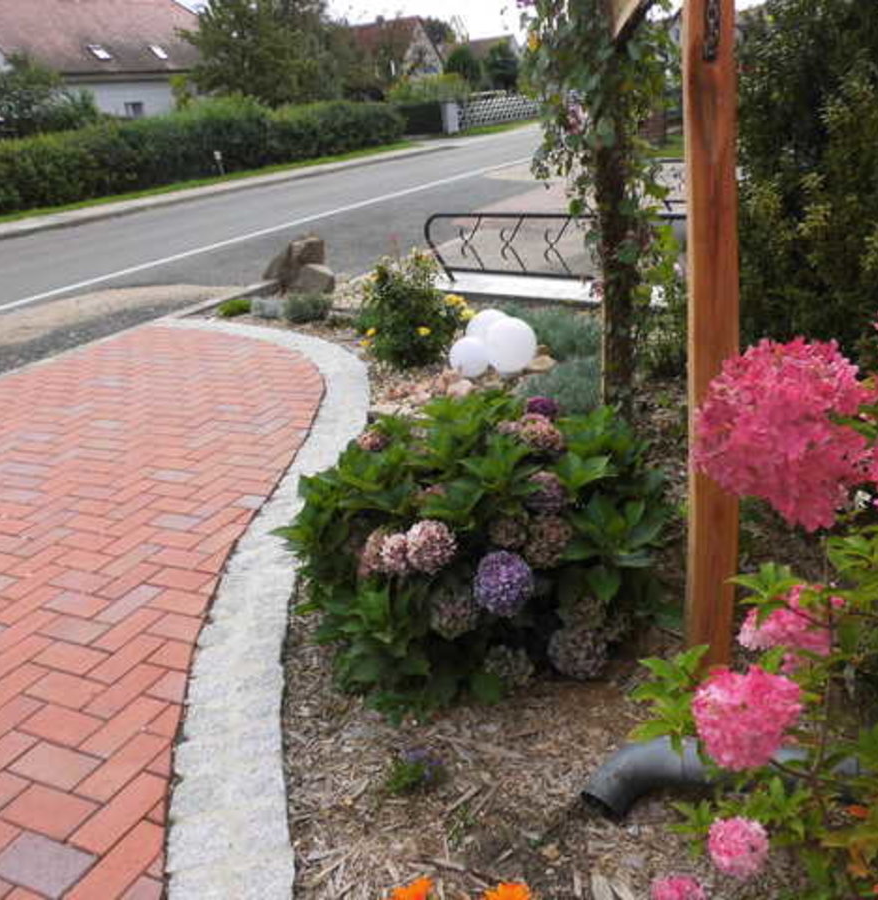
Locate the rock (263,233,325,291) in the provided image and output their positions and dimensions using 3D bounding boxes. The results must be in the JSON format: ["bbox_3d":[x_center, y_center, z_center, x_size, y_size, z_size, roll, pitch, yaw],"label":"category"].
[{"bbox_3d":[-1.135,-1.454,6.765,0.465,0.430,0.395,-6,22,0],"label":"rock"}]

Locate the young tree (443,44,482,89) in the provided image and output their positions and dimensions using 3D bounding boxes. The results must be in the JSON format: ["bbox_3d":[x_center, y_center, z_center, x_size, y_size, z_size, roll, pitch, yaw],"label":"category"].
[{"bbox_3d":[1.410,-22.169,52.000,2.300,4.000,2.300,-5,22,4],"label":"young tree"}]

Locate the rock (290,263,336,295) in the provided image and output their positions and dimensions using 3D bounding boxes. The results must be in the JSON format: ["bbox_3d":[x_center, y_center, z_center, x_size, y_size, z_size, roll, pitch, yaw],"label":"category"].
[{"bbox_3d":[-0.966,-1.298,6.591,0.342,0.236,0.291,-6,22,0],"label":"rock"}]

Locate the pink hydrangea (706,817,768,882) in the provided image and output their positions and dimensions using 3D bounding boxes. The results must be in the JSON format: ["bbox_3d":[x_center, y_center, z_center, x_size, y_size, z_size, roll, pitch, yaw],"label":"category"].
[{"bbox_3d":[0.428,0.569,1.238,0.088,0.088,0.085,-6,22,0],"label":"pink hydrangea"}]

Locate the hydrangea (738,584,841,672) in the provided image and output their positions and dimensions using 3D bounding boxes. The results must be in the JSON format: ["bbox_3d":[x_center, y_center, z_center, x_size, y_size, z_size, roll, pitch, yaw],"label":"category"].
[{"bbox_3d":[0.586,0.297,1.450,0.165,0.140,0.150,3,23,23],"label":"hydrangea"}]

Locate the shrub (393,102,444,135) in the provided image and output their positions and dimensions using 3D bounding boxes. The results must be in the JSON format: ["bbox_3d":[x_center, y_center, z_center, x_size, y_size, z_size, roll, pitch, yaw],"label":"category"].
[{"bbox_3d":[-0.765,-12.985,34.000,2.000,1.200,1.000,6,25,27],"label":"shrub"}]

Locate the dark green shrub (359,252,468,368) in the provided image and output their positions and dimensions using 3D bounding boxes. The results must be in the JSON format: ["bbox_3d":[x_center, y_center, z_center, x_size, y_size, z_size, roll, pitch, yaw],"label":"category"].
[{"bbox_3d":[-0.140,-0.738,4.517,0.553,0.552,0.525,-6,22,0],"label":"dark green shrub"}]

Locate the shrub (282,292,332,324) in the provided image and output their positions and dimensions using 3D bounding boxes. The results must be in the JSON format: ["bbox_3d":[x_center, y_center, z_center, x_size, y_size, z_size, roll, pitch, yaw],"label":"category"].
[{"bbox_3d":[-0.841,-0.901,5.500,0.320,0.190,0.280,-9,22,-7],"label":"shrub"}]

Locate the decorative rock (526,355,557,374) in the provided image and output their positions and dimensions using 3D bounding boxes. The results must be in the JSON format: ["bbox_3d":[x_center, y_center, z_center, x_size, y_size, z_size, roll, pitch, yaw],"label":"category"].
[{"bbox_3d":[0.490,-0.419,4.216,0.168,0.075,0.143,-6,22,0],"label":"decorative rock"}]

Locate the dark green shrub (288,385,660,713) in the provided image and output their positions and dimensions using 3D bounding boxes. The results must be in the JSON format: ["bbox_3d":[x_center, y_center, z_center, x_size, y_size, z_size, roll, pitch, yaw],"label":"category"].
[{"bbox_3d":[0.070,0.175,2.080,0.920,0.580,0.840,-6,22,0],"label":"dark green shrub"}]

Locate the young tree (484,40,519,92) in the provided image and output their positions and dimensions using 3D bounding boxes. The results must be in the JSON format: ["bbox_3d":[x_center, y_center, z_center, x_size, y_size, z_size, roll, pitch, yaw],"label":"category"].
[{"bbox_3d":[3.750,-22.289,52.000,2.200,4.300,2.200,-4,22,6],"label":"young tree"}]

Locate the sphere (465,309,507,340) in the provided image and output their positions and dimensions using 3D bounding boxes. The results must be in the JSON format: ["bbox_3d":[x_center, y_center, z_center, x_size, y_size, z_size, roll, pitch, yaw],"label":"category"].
[{"bbox_3d":[0.268,-0.589,4.420,0.258,0.258,0.258,-5,22,4],"label":"sphere"}]

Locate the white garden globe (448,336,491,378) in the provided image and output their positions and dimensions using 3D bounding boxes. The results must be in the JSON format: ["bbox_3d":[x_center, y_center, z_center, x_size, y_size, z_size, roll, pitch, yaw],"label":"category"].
[{"bbox_3d":[0.147,-0.450,4.170,0.190,0.190,0.190,-5,22,3],"label":"white garden globe"}]

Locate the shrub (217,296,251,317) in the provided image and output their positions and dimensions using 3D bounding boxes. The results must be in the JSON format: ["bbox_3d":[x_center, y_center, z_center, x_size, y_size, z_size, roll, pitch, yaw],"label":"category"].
[{"bbox_3d":[-1.446,-1.014,6.119,0.231,0.123,0.208,-6,22,0],"label":"shrub"}]

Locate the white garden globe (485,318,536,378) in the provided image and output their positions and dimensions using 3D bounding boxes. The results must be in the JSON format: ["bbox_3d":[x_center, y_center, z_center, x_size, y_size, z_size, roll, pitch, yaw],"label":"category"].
[{"bbox_3d":[0.337,-0.511,4.200,0.268,0.268,0.268,-4,22,5],"label":"white garden globe"}]

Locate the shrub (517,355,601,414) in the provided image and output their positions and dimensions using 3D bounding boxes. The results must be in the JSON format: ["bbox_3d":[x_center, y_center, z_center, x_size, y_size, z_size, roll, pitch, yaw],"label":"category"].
[{"bbox_3d":[0.506,-0.267,3.604,0.374,0.226,0.374,-6,22,0],"label":"shrub"}]

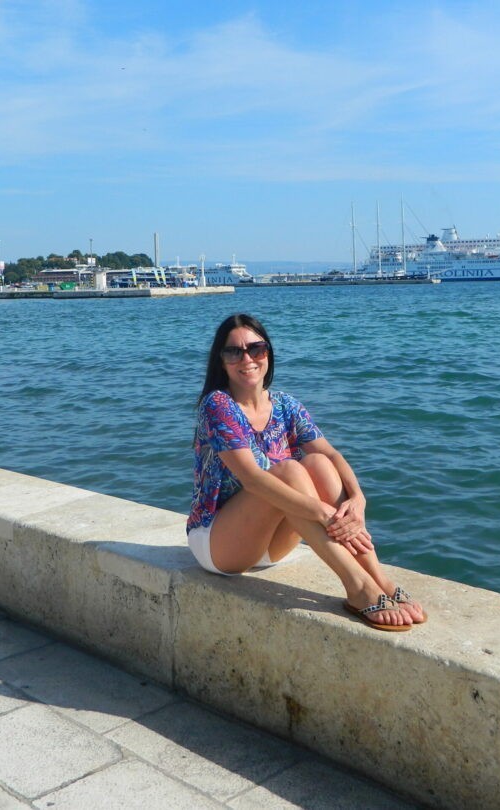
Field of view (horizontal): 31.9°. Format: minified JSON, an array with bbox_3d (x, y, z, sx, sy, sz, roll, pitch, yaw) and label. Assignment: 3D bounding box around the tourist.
[{"bbox_3d":[0.176,0.145,2.680,0.440,0.850,0.820,-9,11,-44],"label":"tourist"}]

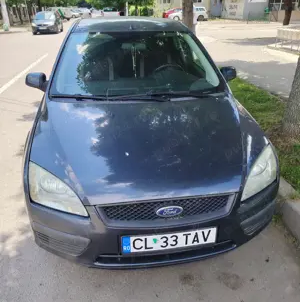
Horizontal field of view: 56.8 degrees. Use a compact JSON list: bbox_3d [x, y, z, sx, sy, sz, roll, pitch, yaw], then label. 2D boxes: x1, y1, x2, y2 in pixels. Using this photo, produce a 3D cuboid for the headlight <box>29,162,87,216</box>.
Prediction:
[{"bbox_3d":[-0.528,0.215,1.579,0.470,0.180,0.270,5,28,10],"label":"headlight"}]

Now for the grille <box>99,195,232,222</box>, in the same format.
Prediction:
[{"bbox_3d":[0.104,0.326,1.502,0.760,0.115,0.080,-4,28,-8],"label":"grille"}]

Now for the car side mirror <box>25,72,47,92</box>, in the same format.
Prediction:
[{"bbox_3d":[-1.026,-0.632,2.518,0.210,0.160,0.130,-4,28,-8],"label":"car side mirror"}]

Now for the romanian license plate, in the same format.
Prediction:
[{"bbox_3d":[0.113,0.485,1.514,0.520,0.110,0.020,-4,23,-8],"label":"romanian license plate"}]

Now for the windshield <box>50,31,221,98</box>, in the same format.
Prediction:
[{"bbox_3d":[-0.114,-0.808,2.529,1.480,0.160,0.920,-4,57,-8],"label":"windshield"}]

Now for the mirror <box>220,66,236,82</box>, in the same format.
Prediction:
[{"bbox_3d":[0.778,-0.770,2.760,0.210,0.160,0.130,-4,28,-8],"label":"mirror"}]

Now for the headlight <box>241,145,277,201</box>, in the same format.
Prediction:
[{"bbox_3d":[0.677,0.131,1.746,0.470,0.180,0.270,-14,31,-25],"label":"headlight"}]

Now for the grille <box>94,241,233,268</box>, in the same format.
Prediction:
[{"bbox_3d":[0.112,0.593,1.603,0.850,0.085,0.080,-4,28,-8],"label":"grille"}]

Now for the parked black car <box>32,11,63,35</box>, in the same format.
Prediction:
[{"bbox_3d":[-7.141,-9.132,19.647,1.750,1.460,4.200,-5,28,-10],"label":"parked black car"}]

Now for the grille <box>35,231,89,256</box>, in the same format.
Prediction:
[{"bbox_3d":[-0.515,0.547,1.641,0.380,0.150,0.080,6,28,12],"label":"grille"}]

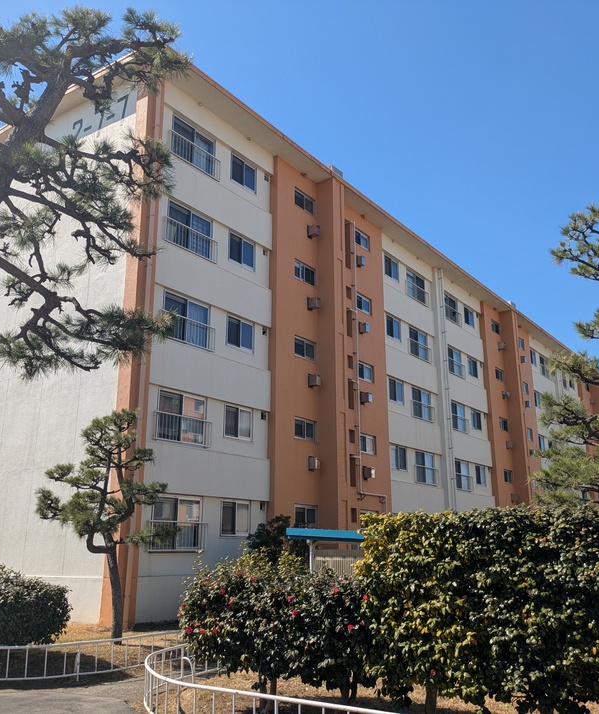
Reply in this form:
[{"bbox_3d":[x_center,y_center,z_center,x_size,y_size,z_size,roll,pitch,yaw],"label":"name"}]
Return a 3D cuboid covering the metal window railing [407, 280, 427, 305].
[{"bbox_3d":[5.158,-2.749,30.286,0.132,0.715,2.013,-12,-20,35],"label":"metal window railing"}]

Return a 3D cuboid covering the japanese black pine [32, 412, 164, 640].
[{"bbox_3d":[-3.484,2.975,12.441,2.481,4.132,2.283,4,-16,-13],"label":"japanese black pine"}]

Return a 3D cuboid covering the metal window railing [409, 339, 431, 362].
[{"bbox_3d":[5.163,-0.210,29.564,0.132,0.715,2.013,-12,-20,35],"label":"metal window railing"}]

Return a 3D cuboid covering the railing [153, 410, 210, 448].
[{"bbox_3d":[-2.991,1.892,17.605,0.132,0.715,2.013,-12,-20,35],"label":"railing"}]

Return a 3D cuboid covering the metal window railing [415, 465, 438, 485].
[{"bbox_3d":[5.173,4.868,28.120,0.132,0.715,2.013,-12,-20,35],"label":"metal window railing"}]

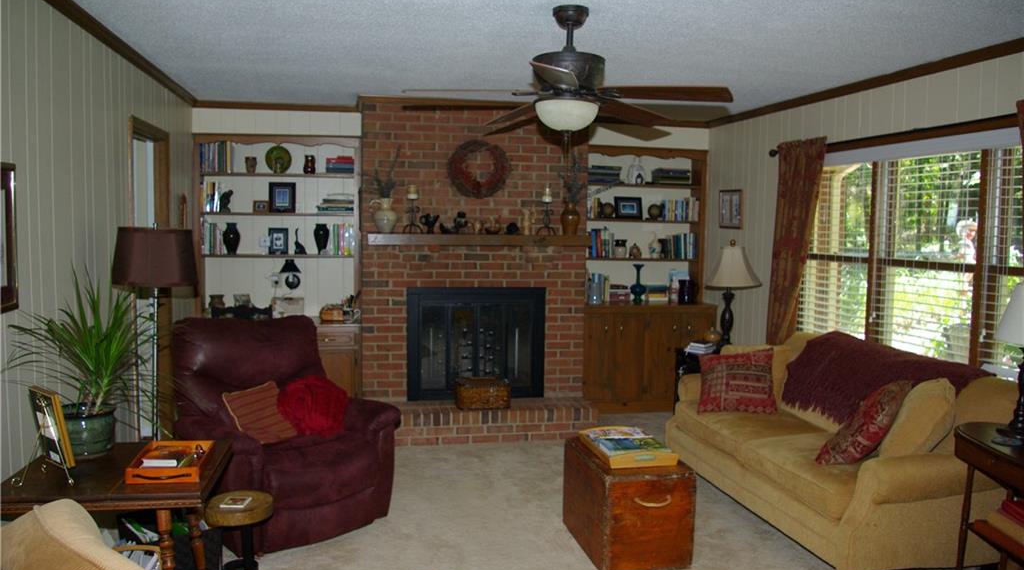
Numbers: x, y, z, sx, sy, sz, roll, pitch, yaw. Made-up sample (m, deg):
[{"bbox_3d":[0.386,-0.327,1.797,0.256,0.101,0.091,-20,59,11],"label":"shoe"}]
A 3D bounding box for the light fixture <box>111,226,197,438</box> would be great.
[{"bbox_3d":[-1.562,0.514,3.402,0.360,1.550,0.360,0,5,-12],"label":"light fixture"}]

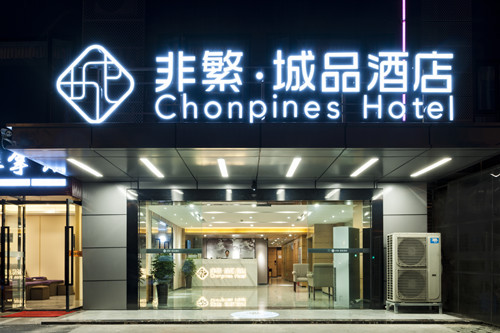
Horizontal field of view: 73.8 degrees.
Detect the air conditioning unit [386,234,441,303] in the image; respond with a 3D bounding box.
[{"bbox_3d":[3.260,2.000,6.630,0.920,1.320,0.350,0,-3,0],"label":"air conditioning unit"}]

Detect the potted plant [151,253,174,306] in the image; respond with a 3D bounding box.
[{"bbox_3d":[-1.970,2.570,7.550,0.540,1.150,0.520,0,-3,0],"label":"potted plant"}]

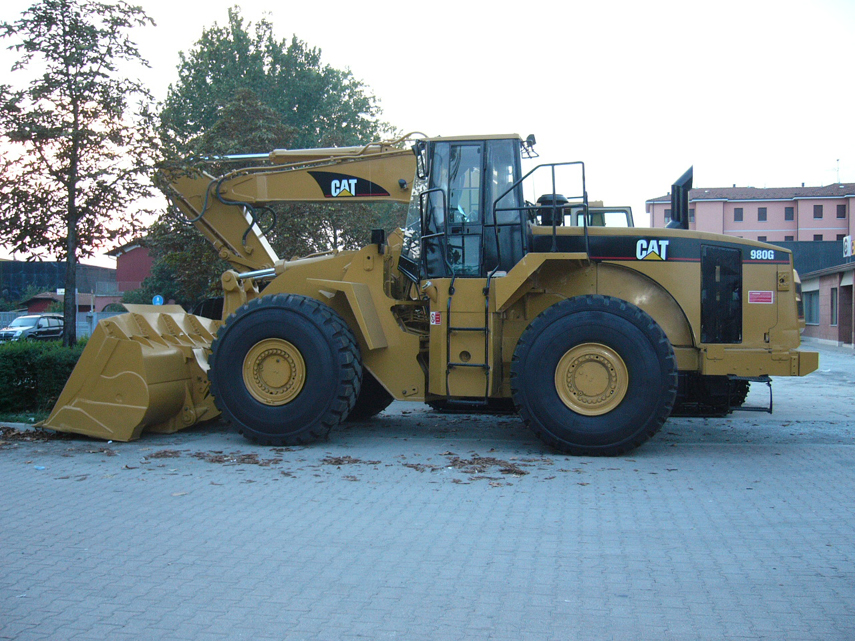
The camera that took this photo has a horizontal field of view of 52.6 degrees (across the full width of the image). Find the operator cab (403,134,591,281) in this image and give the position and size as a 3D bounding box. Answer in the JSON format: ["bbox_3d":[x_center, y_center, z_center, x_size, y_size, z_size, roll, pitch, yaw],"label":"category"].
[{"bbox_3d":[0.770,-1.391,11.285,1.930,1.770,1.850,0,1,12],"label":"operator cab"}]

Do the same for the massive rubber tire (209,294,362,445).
[{"bbox_3d":[-1.761,0.600,10.745,1.851,1.803,0.750,0,1,14],"label":"massive rubber tire"}]

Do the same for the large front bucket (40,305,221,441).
[{"bbox_3d":[-3.721,0.637,12.493,1.810,1.680,3.440,0,1,14],"label":"large front bucket"}]

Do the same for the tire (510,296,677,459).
[{"bbox_3d":[1.893,0.612,9.910,1.851,1.803,0.750,0,1,12],"label":"tire"}]

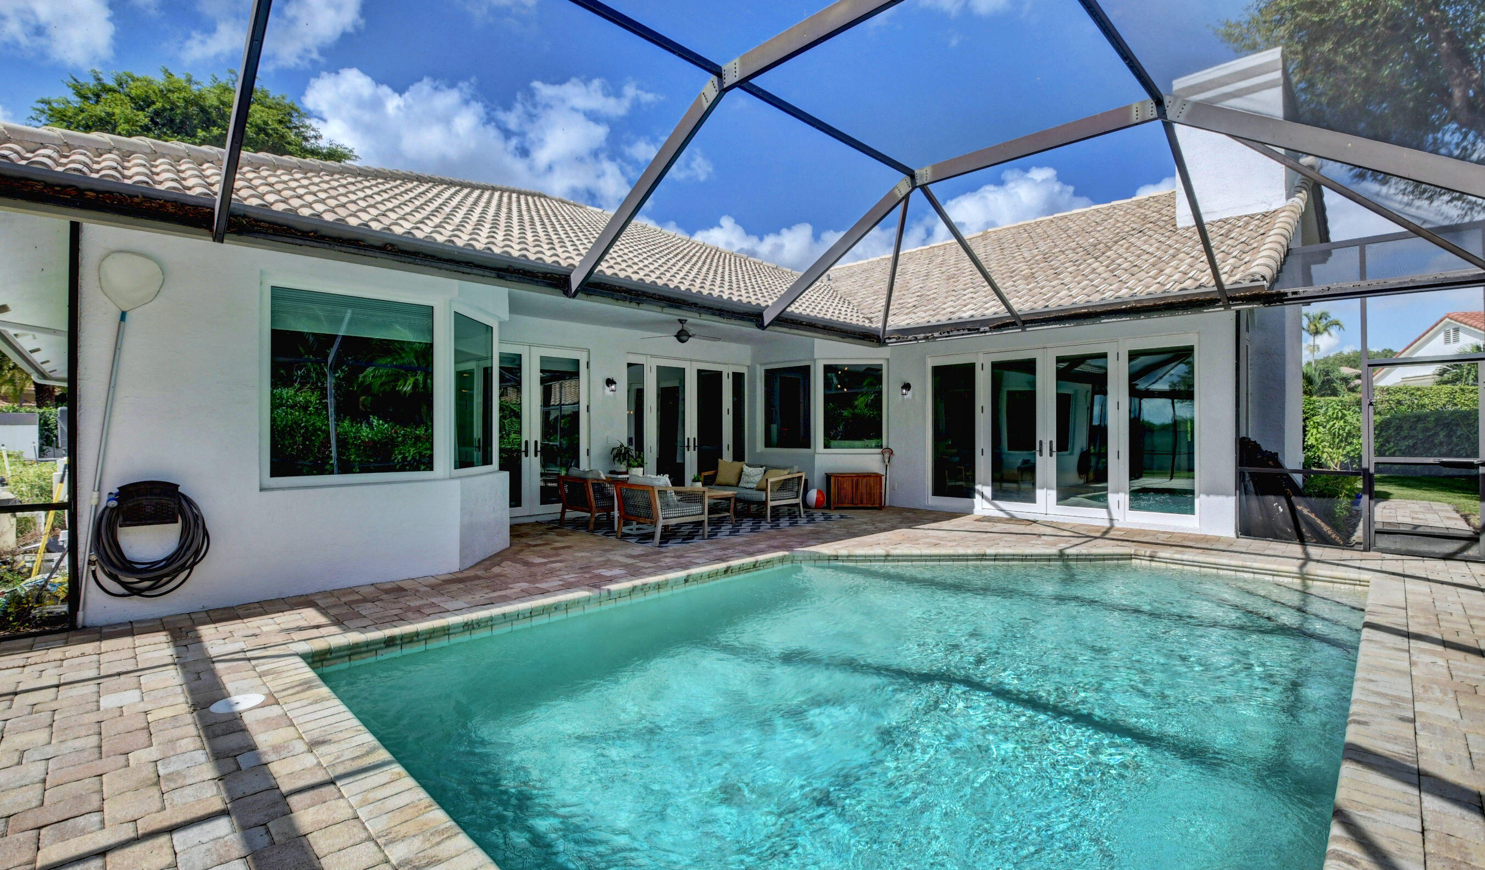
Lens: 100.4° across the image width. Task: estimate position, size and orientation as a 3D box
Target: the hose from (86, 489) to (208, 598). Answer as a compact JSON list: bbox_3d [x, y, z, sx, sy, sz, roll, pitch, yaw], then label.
[{"bbox_3d":[-4.042,0.708,4.244,0.581,0.775,0.200,0,0,-43],"label":"hose"}]

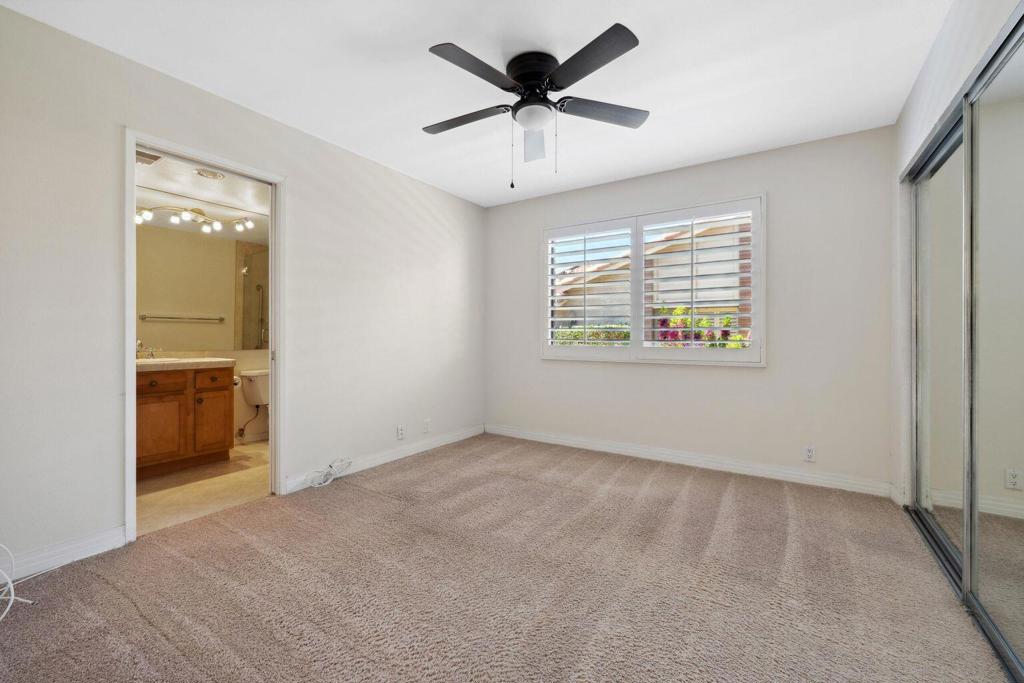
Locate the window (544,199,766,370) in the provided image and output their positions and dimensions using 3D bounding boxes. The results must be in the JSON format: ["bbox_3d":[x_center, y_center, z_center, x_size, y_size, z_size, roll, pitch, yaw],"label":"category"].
[{"bbox_3d":[1.099,-0.463,3.700,1.900,1.285,0.080,1,1,33],"label":"window"}]

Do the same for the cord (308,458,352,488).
[{"bbox_3d":[-1.288,0.940,3.039,0.075,0.130,0.345,1,1,33],"label":"cord"}]

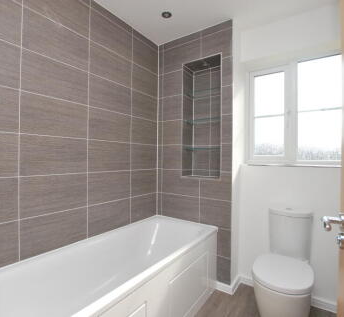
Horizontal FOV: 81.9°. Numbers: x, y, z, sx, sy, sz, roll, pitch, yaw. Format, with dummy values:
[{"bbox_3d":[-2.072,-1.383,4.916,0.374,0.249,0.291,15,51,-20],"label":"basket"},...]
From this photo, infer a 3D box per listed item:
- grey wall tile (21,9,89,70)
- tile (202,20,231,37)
[{"bbox_3d":[-0.755,-0.769,1.327,0.010,0.247,0.417,0,0,37],"label":"grey wall tile"},{"bbox_3d":[0.413,-1.196,1.844,0.304,0.068,0.012,0,0,31],"label":"tile"}]

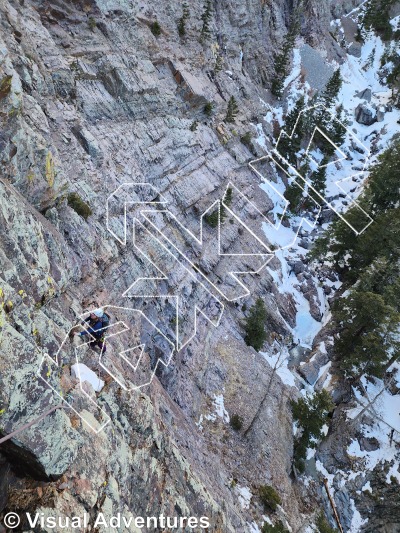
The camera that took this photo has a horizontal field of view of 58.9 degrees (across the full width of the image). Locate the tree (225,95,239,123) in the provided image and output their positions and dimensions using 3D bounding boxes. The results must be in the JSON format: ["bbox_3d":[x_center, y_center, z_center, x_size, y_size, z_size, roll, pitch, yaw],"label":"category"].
[{"bbox_3d":[4.758,-23.406,52.854,2.110,3.570,2.110,1,35,0],"label":"tree"}]

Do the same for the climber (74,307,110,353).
[{"bbox_3d":[-2.696,1.590,8.800,0.750,1.400,0.700,-5,35,-21],"label":"climber"}]

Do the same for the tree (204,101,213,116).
[{"bbox_3d":[1.243,-22.803,51.132,1.160,2.130,1.160,1,35,0],"label":"tree"}]

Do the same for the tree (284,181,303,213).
[{"bbox_3d":[9.901,-7.171,36.500,1.770,3.520,1.770,9,33,0],"label":"tree"}]

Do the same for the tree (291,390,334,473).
[{"bbox_3d":[8.569,12.116,26.073,2.990,9.500,2.990,1,35,0],"label":"tree"}]

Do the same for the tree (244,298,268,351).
[{"bbox_3d":[4.954,4.956,30.198,2.070,5.740,2.070,1,35,0],"label":"tree"}]

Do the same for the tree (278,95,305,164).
[{"bbox_3d":[11.232,-15.794,42.000,2.480,8.000,2.480,9,33,0],"label":"tree"}]

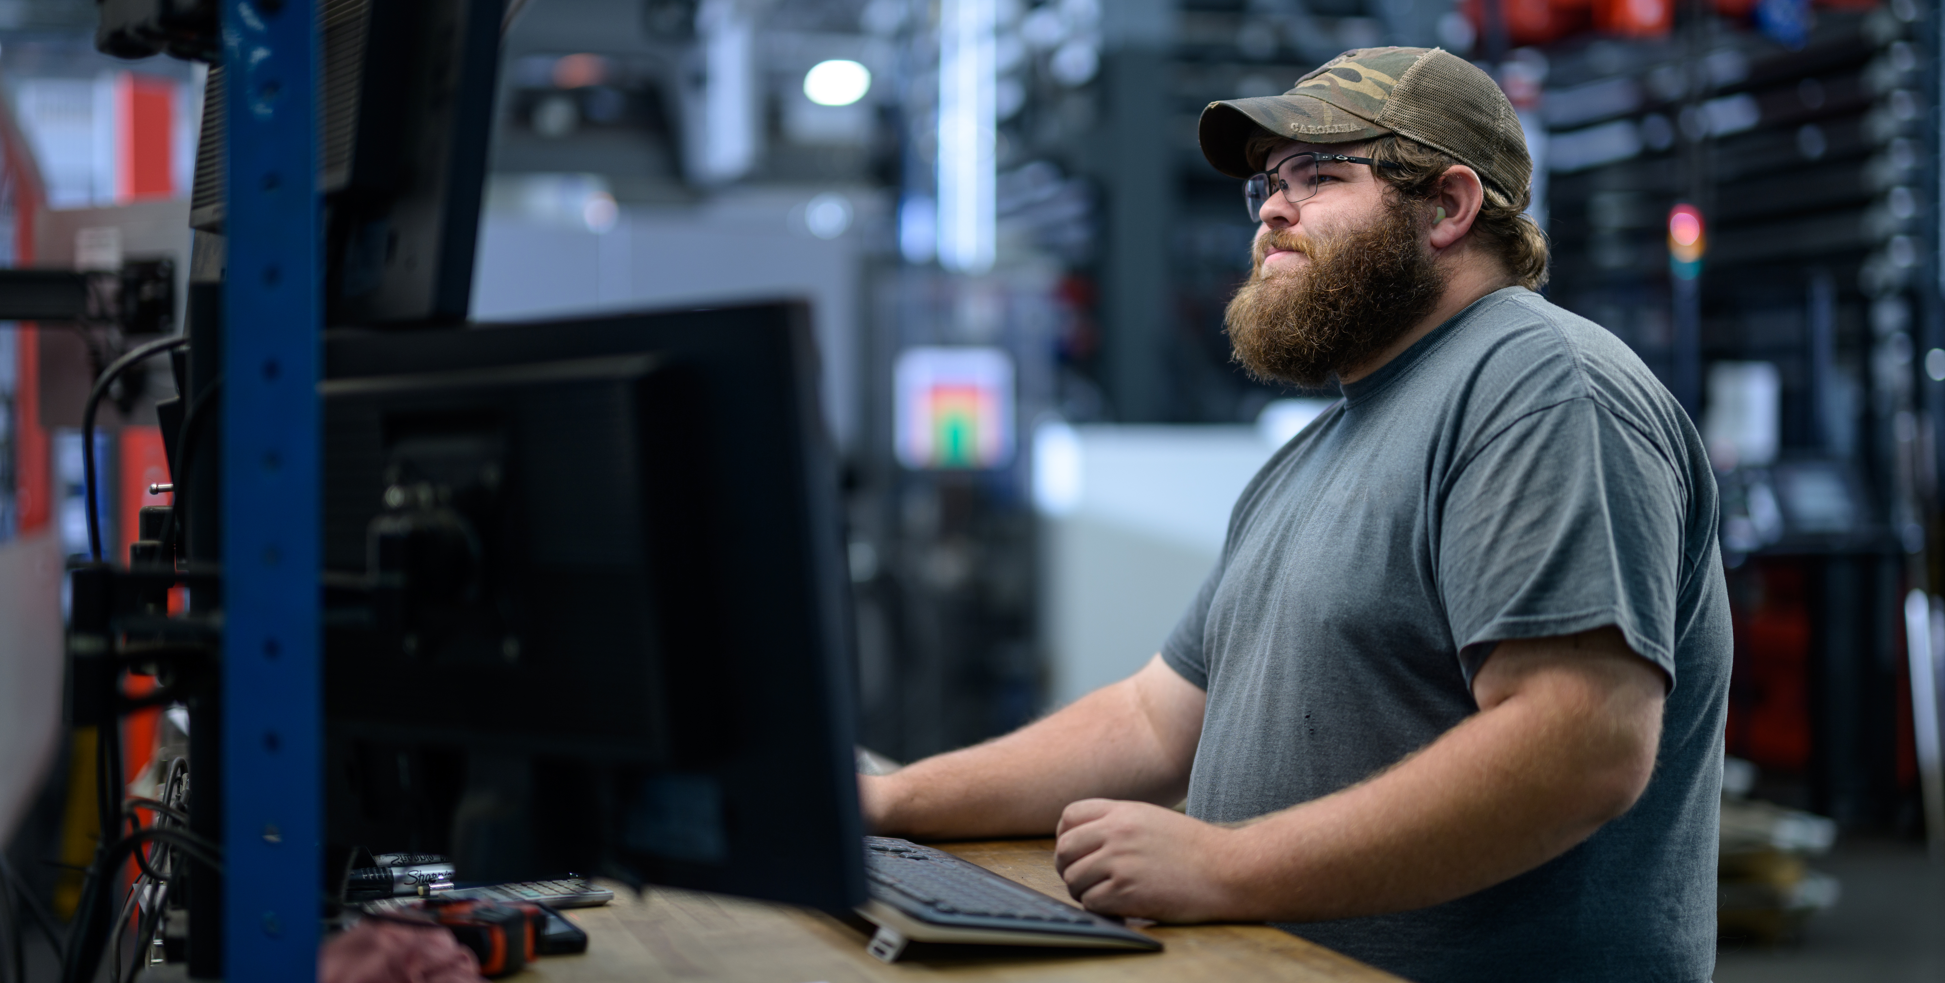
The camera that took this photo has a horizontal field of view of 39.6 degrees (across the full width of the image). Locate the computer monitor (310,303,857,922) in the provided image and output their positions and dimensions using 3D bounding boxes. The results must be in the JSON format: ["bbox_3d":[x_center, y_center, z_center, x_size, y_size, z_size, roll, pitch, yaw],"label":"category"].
[{"bbox_3d":[-0.287,0.068,1.580,0.545,0.325,0.056,0,7,43],"label":"computer monitor"}]

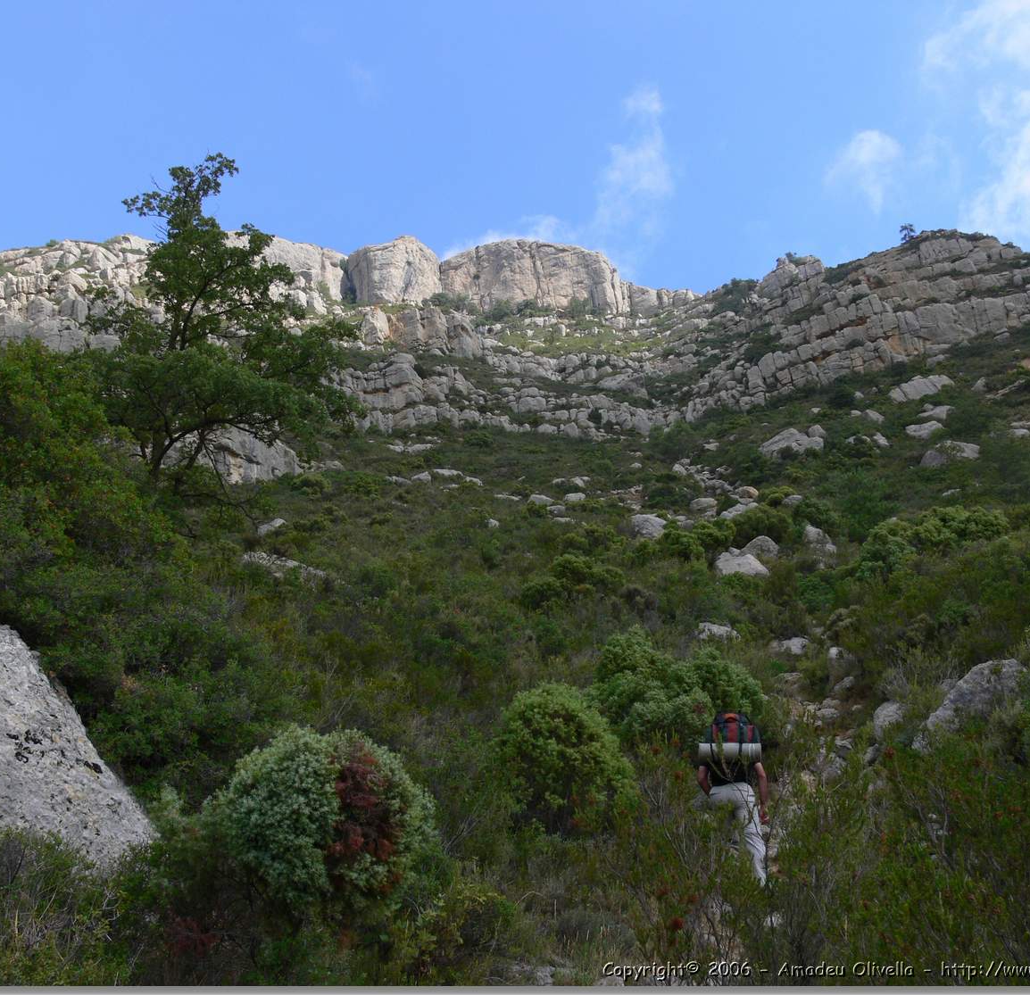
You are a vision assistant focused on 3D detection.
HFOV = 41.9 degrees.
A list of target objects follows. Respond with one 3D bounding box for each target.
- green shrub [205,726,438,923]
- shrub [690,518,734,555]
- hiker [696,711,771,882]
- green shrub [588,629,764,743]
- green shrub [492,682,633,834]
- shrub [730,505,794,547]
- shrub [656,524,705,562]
[{"bbox_3d":[-1.277,2.159,8.900,1.542,1.270,1.465,0,-16,0],"label":"green shrub"},{"bbox_3d":[5.616,1.115,38.500,1.256,1.046,1.256,0,-16,0],"label":"shrub"},{"bbox_3d":[1.990,2.745,12.300,0.660,1.576,0.800,-2,-16,7],"label":"hiker"},{"bbox_3d":[2.091,2.464,17.500,2.284,1.494,1.827,0,-16,0],"label":"green shrub"},{"bbox_3d":[0.480,2.694,13.800,1.458,1.547,1.385,0,-16,0],"label":"green shrub"},{"bbox_3d":[7.494,0.869,41.000,1.943,1.305,1.748,0,-16,0],"label":"shrub"},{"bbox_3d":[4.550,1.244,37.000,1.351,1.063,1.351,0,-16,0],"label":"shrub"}]

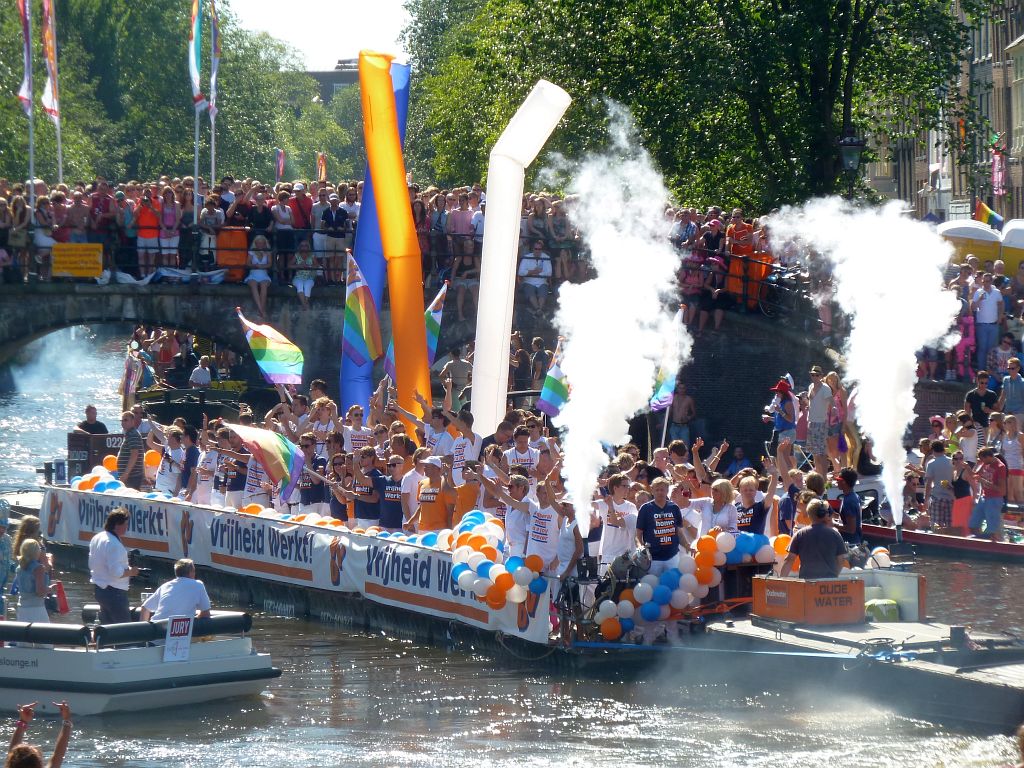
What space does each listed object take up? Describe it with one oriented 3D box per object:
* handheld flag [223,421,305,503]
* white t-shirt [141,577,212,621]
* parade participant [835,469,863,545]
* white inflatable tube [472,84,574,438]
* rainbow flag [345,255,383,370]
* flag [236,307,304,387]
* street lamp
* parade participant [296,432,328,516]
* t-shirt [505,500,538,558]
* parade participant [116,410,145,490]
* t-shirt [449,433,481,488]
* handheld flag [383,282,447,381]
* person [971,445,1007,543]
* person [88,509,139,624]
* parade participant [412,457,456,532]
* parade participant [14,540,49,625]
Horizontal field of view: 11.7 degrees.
[{"bbox_3d":[-3.069,0.962,62.018,1.000,0.970,0.450,0,2,12],"label":"handheld flag"},{"bbox_3d":[-3.496,2.301,52.111,0.720,0.600,0.420,1,2,18],"label":"white t-shirt"},{"bbox_3d":[3.837,1.871,57.034,0.450,1.850,0.520,-1,2,-14],"label":"parade participant"},{"bbox_3d":[0.091,-1.192,60.500,1.270,4.950,0.550,0,2,0],"label":"white inflatable tube"},{"bbox_3d":[-1.842,-0.912,62.000,0.550,1.400,0.300,0,2,11],"label":"rainbow flag"},{"bbox_3d":[-3.212,-0.499,66.500,0.930,1.050,0.300,0,2,0],"label":"flag"},{"bbox_3d":[6.539,-2.777,96.079,0.500,4.300,0.500,0,2,0],"label":"street lamp"},{"bbox_3d":[-2.418,1.487,60.629,0.500,1.800,0.350,1,2,35],"label":"parade participant"},{"bbox_3d":[0.113,1.572,54.000,0.300,0.660,0.450,-1,2,-30],"label":"t-shirt"},{"bbox_3d":[-5.113,1.261,67.029,0.340,1.800,0.500,-1,2,-20],"label":"parade participant"},{"bbox_3d":[-0.566,0.953,62.213,0.320,0.700,0.480,-2,3,-37],"label":"t-shirt"},{"bbox_3d":[-1.219,-0.656,62.500,0.820,1.240,0.300,0,2,0],"label":"handheld flag"},{"bbox_3d":[6.882,1.749,72.231,0.550,1.680,0.450,1,2,25],"label":"person"},{"bbox_3d":[-4.179,2.177,52.332,0.500,1.760,0.520,-2,3,-38],"label":"person"},{"bbox_3d":[-0.937,1.775,59.733,0.550,1.820,0.450,2,3,41],"label":"parade participant"},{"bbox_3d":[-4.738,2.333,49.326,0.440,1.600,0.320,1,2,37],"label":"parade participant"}]

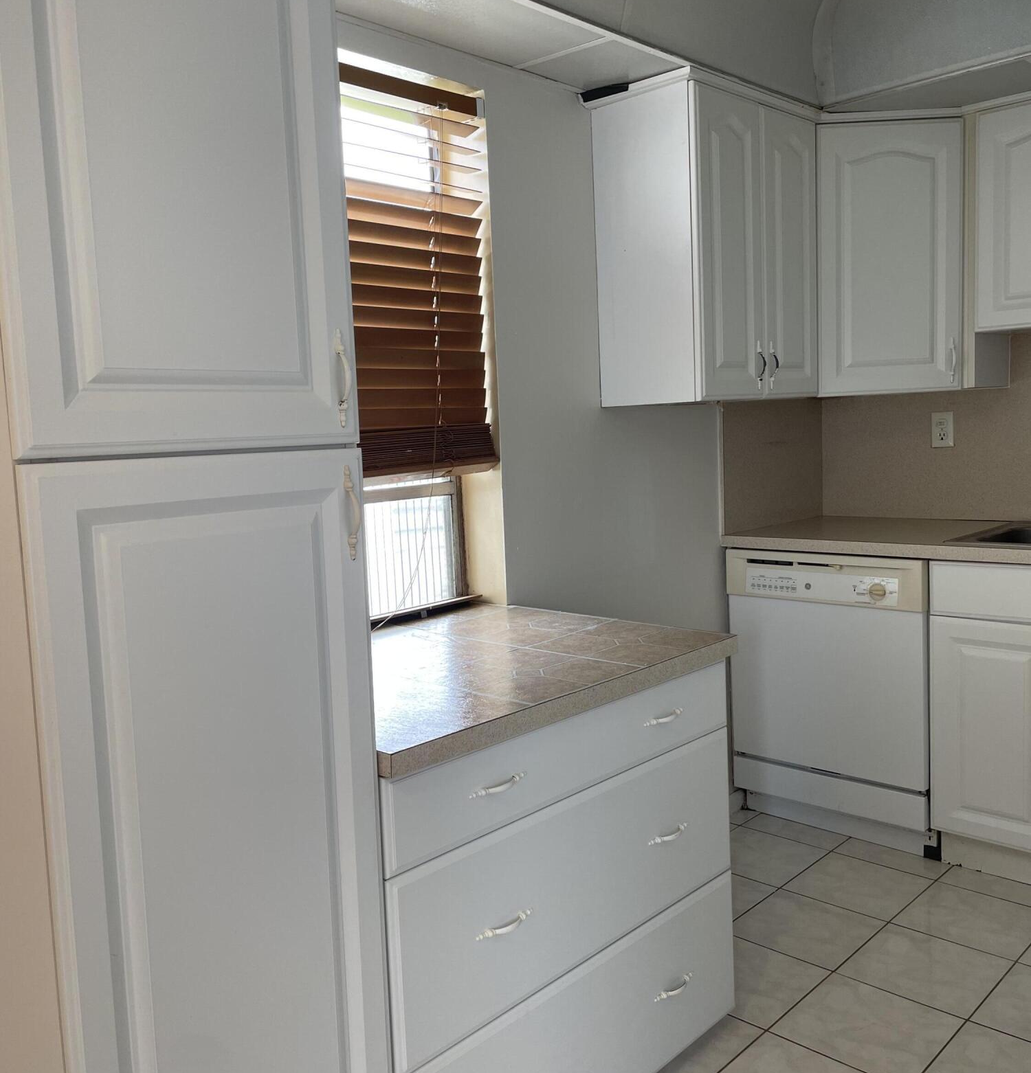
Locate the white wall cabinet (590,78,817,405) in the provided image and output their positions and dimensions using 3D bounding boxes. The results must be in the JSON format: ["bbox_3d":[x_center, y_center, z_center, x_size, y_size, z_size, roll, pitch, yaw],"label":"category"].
[{"bbox_3d":[0.531,-0.750,2.806,0.322,0.762,0.598,4,9,44],"label":"white wall cabinet"}]

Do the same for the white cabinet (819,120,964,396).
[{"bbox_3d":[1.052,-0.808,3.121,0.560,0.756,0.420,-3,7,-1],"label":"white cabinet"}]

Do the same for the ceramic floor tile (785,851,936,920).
[{"bbox_3d":[0.937,0.956,2.820,0.302,0.010,0.299,4,9,44],"label":"ceramic floor tile"}]

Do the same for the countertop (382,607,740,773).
[{"bbox_3d":[-0.125,0.254,2.009,0.723,0.037,0.894,4,9,44],"label":"countertop"}]

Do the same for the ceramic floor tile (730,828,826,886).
[{"bbox_3d":[0.717,0.942,3.031,0.302,0.010,0.299,4,9,44],"label":"ceramic floor tile"}]

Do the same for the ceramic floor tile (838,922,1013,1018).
[{"bbox_3d":[0.950,1.005,2.396,0.302,0.010,0.299,4,9,44],"label":"ceramic floor tile"}]

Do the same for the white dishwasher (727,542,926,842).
[{"bbox_3d":[1.104,0.435,3.262,0.607,0.835,0.600,4,9,44],"label":"white dishwasher"}]

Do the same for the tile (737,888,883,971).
[{"bbox_3d":[0.730,0.990,2.607,0.302,0.010,0.299,4,9,44],"label":"tile"}]

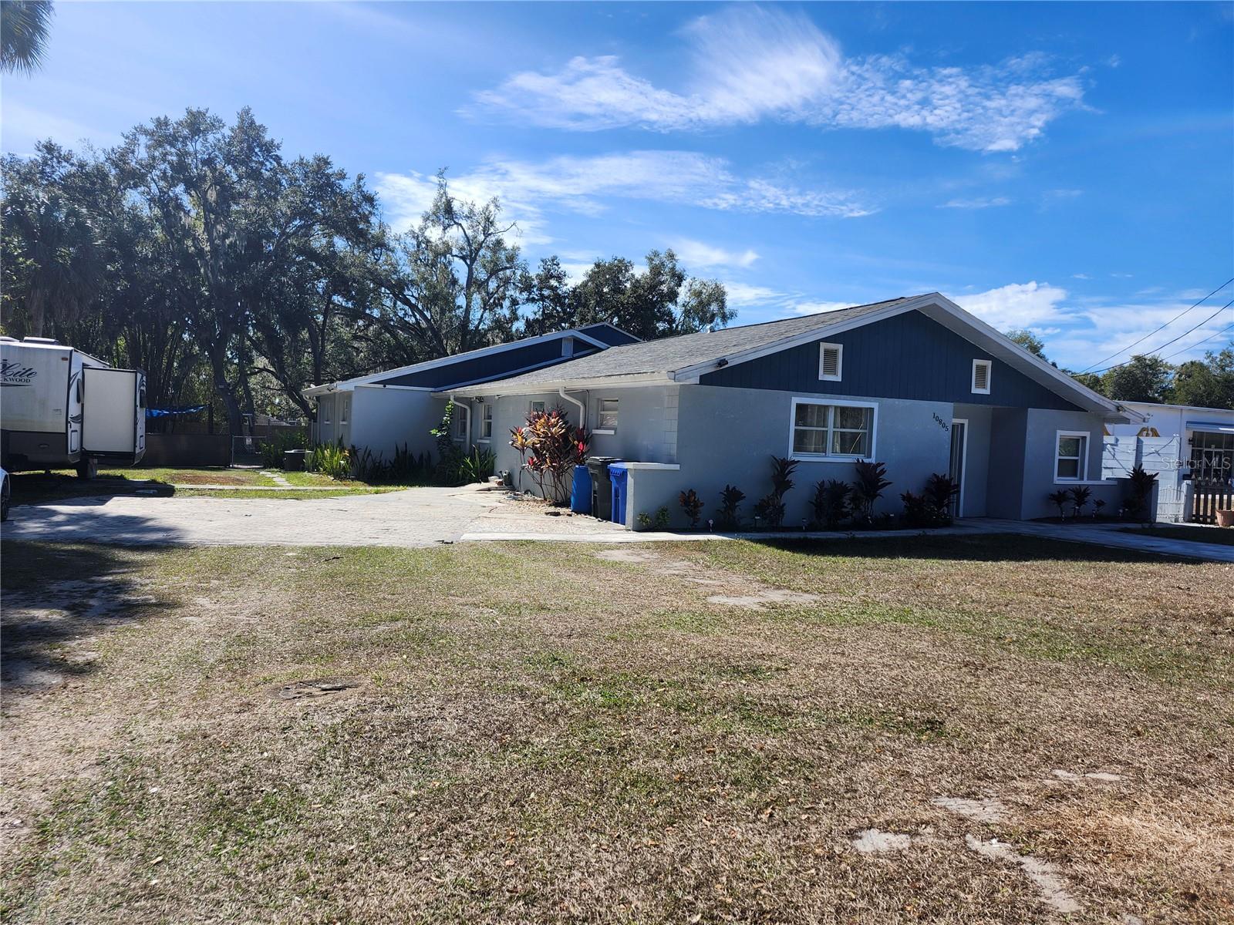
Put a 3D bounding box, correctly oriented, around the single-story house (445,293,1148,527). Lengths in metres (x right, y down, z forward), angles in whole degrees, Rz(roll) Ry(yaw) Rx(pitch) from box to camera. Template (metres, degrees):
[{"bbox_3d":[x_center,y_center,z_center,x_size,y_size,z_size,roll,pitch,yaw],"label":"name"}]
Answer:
[{"bbox_3d":[3.363,-1.362,22.396,12.900,4.530,14.020,1,3,-27],"label":"single-story house"}]

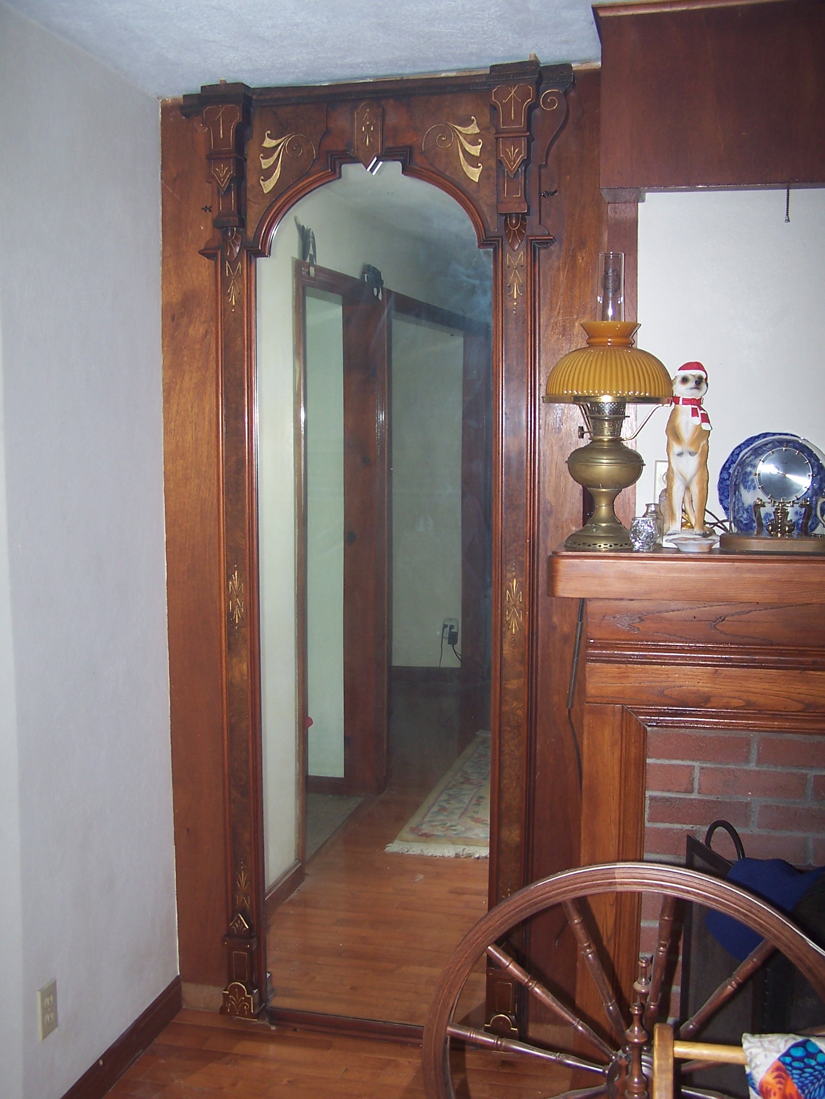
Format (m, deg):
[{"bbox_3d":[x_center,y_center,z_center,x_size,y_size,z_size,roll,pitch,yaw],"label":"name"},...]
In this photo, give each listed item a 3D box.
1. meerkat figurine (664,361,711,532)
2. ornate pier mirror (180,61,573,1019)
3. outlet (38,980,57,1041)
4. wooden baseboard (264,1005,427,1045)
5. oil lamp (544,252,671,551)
[{"bbox_3d":[0.557,-0.199,2.452,0.102,0.360,0.110,1,7,6],"label":"meerkat figurine"},{"bbox_3d":[-0.111,0.085,3.004,0.975,2.395,0.140,2,7,14],"label":"ornate pier mirror"},{"bbox_3d":[-0.798,1.015,2.663,0.008,0.115,0.070,2,7,14],"label":"outlet"},{"bbox_3d":[-0.111,1.258,3.173,0.580,0.042,0.032,2,7,14],"label":"wooden baseboard"},{"bbox_3d":[0.389,-0.296,2.420,0.255,0.586,0.255,2,7,14],"label":"oil lamp"}]

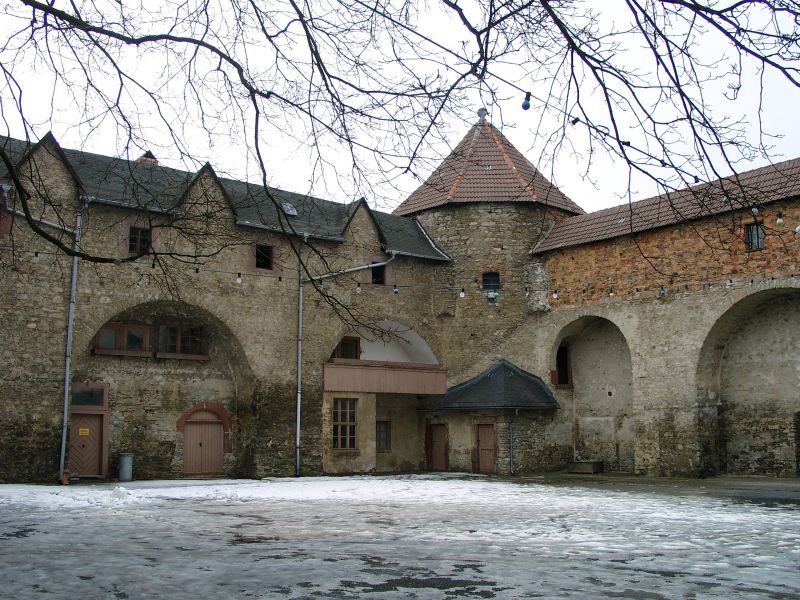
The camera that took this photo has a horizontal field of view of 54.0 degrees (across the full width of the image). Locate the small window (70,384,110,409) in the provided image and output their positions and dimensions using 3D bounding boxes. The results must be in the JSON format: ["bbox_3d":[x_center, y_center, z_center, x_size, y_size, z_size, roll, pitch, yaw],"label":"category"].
[{"bbox_3d":[-10.549,3.275,26.673,1.199,0.741,0.150,7,-12,-34],"label":"small window"}]

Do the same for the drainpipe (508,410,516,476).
[{"bbox_3d":[4.230,5.367,29.754,0.220,2.461,0.220,0,-10,0],"label":"drainpipe"}]

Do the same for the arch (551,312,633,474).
[{"bbox_3d":[8.117,3.822,31.828,1.300,6.229,3.875,9,-13,-41],"label":"arch"}]

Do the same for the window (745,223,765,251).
[{"bbox_3d":[12.280,-2.183,27.228,0.200,0.984,0.683,9,-13,-41],"label":"window"}]

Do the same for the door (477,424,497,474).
[{"bbox_3d":[3.433,5.891,31.043,0.150,1.922,0.971,9,-13,-43],"label":"door"}]

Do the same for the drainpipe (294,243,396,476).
[{"bbox_3d":[-2.001,2.379,30.642,4.599,8.797,0.200,7,-12,-34],"label":"drainpipe"}]

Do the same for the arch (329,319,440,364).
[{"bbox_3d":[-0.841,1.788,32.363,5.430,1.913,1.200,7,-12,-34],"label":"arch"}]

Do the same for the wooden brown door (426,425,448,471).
[{"bbox_3d":[1.628,6.169,32.892,0.150,1.893,1.090,9,-13,-43],"label":"wooden brown door"}]

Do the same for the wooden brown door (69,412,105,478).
[{"bbox_3d":[-10.524,4.864,26.419,1.140,2.074,0.150,7,-12,-34],"label":"wooden brown door"}]

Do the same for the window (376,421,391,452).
[{"bbox_3d":[-0.713,5.740,33.058,0.753,1.326,0.150,7,-12,-34],"label":"window"}]

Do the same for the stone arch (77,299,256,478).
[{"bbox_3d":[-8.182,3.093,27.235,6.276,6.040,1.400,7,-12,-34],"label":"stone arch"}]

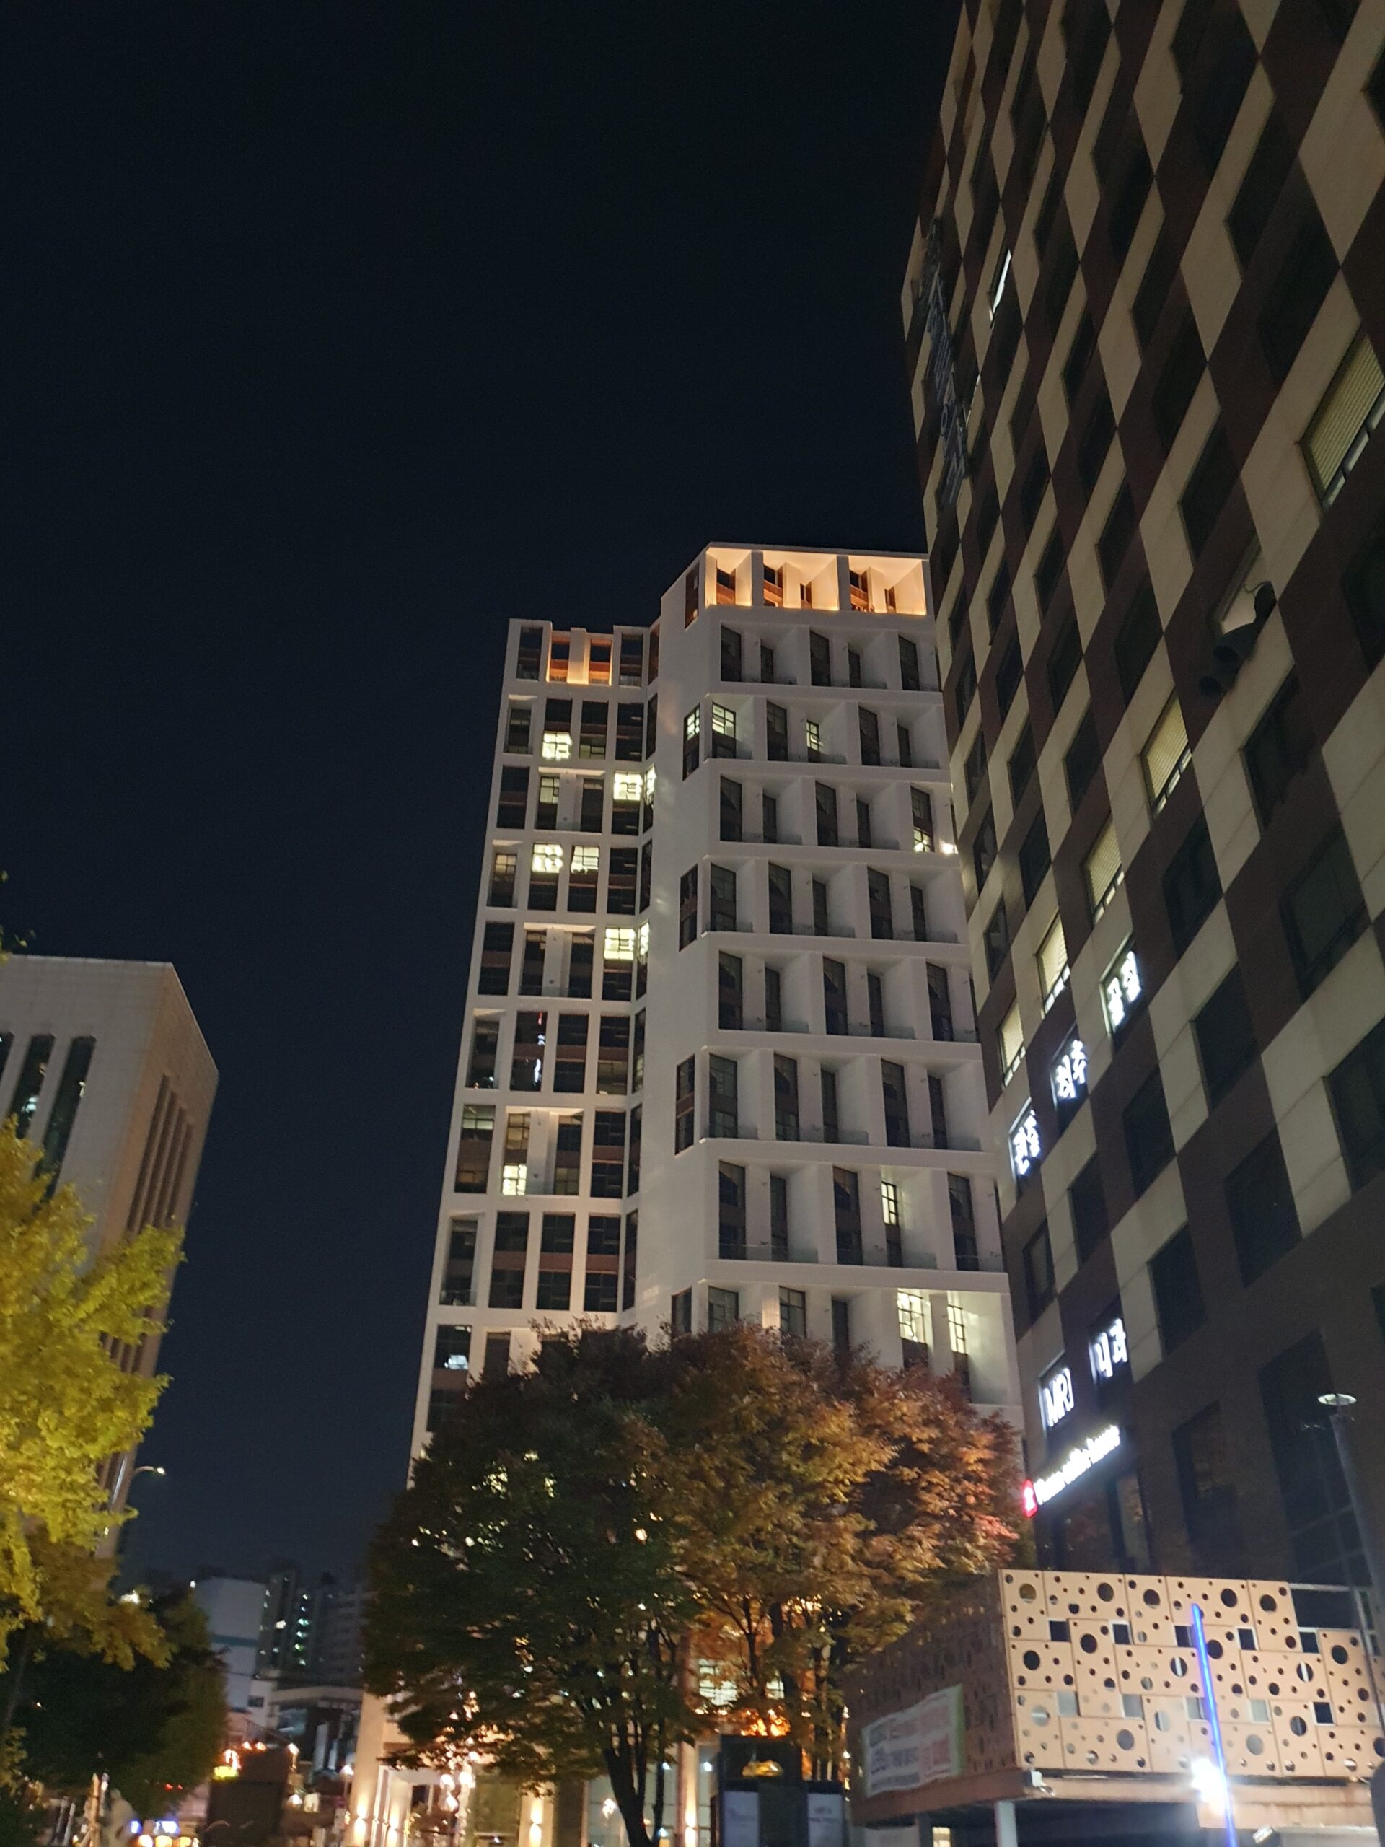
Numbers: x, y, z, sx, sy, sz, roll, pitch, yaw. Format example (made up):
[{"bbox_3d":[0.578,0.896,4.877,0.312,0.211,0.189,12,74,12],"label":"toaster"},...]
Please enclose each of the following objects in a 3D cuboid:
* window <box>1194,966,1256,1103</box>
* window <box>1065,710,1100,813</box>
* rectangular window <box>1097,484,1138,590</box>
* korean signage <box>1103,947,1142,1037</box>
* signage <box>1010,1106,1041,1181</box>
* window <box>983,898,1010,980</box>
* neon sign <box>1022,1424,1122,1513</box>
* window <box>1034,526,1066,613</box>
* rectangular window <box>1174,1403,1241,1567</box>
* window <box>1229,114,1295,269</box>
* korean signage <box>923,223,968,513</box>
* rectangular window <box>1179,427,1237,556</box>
[{"bbox_3d":[10.161,2.185,26.219,0.200,1.855,2.240,3,-33,-2],"label":"window"},{"bbox_3d":[10.584,-4.362,37.273,0.200,1.898,2.379,3,-33,-2],"label":"window"},{"bbox_3d":[10.361,-9.466,33.734,0.200,1.671,2.273,3,-33,-2],"label":"rectangular window"},{"bbox_3d":[9.885,1.554,31.820,0.150,1.291,2.070,3,-33,-2],"label":"korean signage"},{"bbox_3d":[9.899,6.470,40.851,0.150,1.497,2.514,3,-33,-2],"label":"signage"},{"bbox_3d":[9.541,0.510,42.828,0.200,1.855,2.240,3,-33,-2],"label":"window"},{"bbox_3d":[9.477,14.019,35.602,0.200,0.766,8.350,3,-33,-2],"label":"neon sign"},{"bbox_3d":[10.235,-9.984,39.240,0.200,1.750,2.240,3,-33,-2],"label":"window"},{"bbox_3d":[9.668,10.558,26.083,0.200,2.429,2.331,3,-33,-2],"label":"rectangular window"},{"bbox_3d":[10.886,-14.040,26.573,0.200,1.690,2.376,3,-33,-2],"label":"window"},{"bbox_3d":[9.879,-22.163,54.858,0.400,13.495,2.787,3,-33,-2],"label":"korean signage"},{"bbox_3d":[11.147,-9.287,29.760,0.200,1.898,2.334,3,-33,-2],"label":"rectangular window"}]

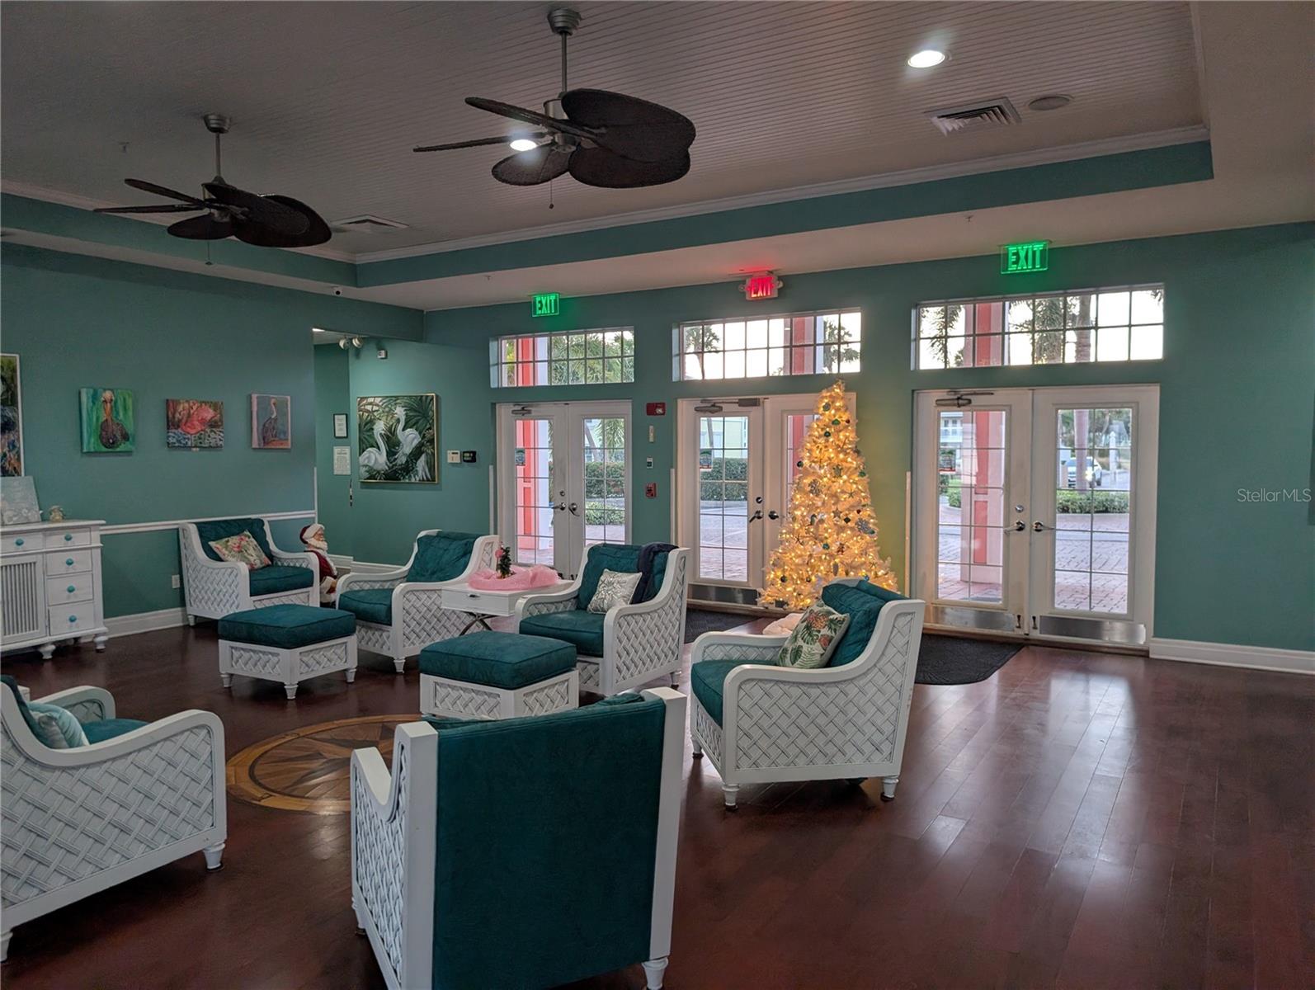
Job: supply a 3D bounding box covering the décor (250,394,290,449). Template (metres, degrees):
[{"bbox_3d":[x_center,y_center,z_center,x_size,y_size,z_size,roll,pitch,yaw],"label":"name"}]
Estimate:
[{"bbox_3d":[-3.726,-0.700,8.816,0.042,0.510,0.395,2,4,31],"label":"décor"}]

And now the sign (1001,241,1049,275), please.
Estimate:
[{"bbox_3d":[2.769,-1.791,6.885,0.335,0.220,0.050,2,4,31],"label":"sign"}]

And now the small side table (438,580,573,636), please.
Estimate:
[{"bbox_3d":[-1.076,0.947,6.587,0.585,0.600,0.700,2,4,31],"label":"small side table"}]

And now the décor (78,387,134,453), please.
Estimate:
[{"bbox_3d":[-4.513,-0.610,7.504,0.042,0.510,0.400,2,4,31],"label":"décor"}]

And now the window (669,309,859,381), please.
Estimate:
[{"bbox_3d":[1.023,-1.385,8.597,1.924,0.566,0.120,2,4,32],"label":"window"}]

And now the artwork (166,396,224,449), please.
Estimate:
[{"bbox_3d":[-4.215,-0.646,8.346,0.030,0.427,0.535,2,4,32],"label":"artwork"}]

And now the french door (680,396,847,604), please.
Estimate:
[{"bbox_3d":[1.000,0.110,8.499,1.800,2.045,0.130,2,4,31],"label":"french door"}]

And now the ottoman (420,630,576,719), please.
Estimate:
[{"bbox_3d":[-0.896,1.086,5.200,0.689,0.485,0.546,2,4,33],"label":"ottoman"}]

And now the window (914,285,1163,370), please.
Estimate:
[{"bbox_3d":[3.018,-1.321,7.350,1.867,0.559,0.120,2,4,32],"label":"window"}]

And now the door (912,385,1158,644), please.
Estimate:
[{"bbox_3d":[2.989,0.158,7.404,1.865,2.050,0.100,2,4,32],"label":"door"}]

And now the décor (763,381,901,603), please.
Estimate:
[{"bbox_3d":[1.415,0.118,7.541,1.130,2.140,1.130,2,4,32],"label":"décor"}]

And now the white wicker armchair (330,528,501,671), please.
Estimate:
[{"bbox_3d":[-1.812,0.768,6.971,0.746,0.920,0.935,3,5,39],"label":"white wicker armchair"}]

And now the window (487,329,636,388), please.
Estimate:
[{"bbox_3d":[-1.005,-1.462,9.864,1.935,0.563,0.120,2,4,32],"label":"window"}]

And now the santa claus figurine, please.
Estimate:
[{"bbox_3d":[-3.184,0.694,8.632,0.330,0.870,0.330,0,3,2],"label":"santa claus figurine"}]

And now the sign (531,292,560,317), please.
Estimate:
[{"bbox_3d":[-1.155,-1.970,9.445,0.345,0.230,0.055,2,4,32],"label":"sign"}]

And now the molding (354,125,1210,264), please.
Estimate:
[{"bbox_3d":[0.069,-2.203,7.143,7.291,0.075,0.075,2,4,32],"label":"molding"}]

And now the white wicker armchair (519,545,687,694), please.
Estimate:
[{"bbox_3d":[-0.338,0.832,6.014,0.746,0.920,0.935,3,4,34],"label":"white wicker armchair"}]

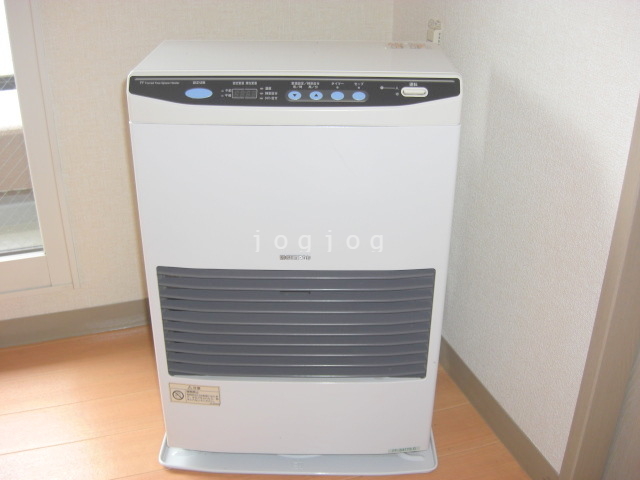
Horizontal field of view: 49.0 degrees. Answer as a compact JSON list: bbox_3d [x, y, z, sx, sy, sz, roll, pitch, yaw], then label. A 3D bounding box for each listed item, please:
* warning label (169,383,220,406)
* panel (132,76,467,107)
[{"bbox_3d":[-0.182,0.226,1.023,0.074,0.034,0.002,3,25,6],"label":"warning label"},{"bbox_3d":[-0.031,-0.178,0.836,0.396,0.035,0.020,1,25,0],"label":"panel"}]

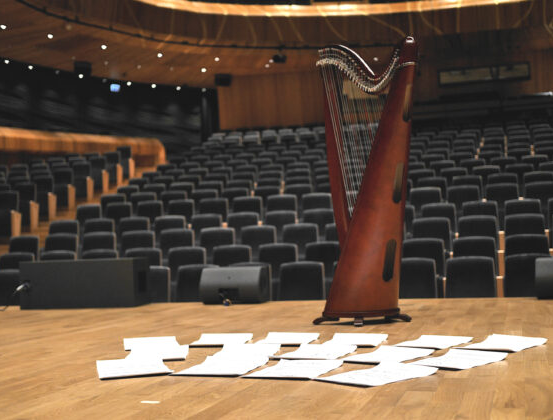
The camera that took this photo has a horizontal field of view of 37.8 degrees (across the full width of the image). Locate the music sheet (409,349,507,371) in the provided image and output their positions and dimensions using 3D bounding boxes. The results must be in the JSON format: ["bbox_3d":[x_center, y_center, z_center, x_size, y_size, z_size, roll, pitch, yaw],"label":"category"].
[{"bbox_3d":[0.736,0.606,3.270,0.279,0.020,0.369,-4,-4,41],"label":"music sheet"}]

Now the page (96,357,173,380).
[{"bbox_3d":[-0.452,0.498,2.553,0.214,0.016,0.303,-1,-2,-14],"label":"page"}]

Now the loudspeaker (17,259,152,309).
[{"bbox_3d":[-1.831,0.710,7.824,1.134,0.450,0.450,-3,-3,14],"label":"loudspeaker"}]

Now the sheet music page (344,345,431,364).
[{"bbox_3d":[0.380,0.488,2.721,0.214,0.016,0.303,-3,-3,33],"label":"sheet music page"}]

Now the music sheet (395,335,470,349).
[{"bbox_3d":[0.744,0.636,3.867,0.279,0.020,0.369,-4,-4,35],"label":"music sheet"}]

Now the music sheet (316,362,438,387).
[{"bbox_3d":[0.370,0.602,2.939,0.369,0.020,0.279,1,-4,-45],"label":"music sheet"}]

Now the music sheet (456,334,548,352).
[{"bbox_3d":[0.823,0.487,2.928,0.214,0.016,0.303,-3,-3,39],"label":"music sheet"}]

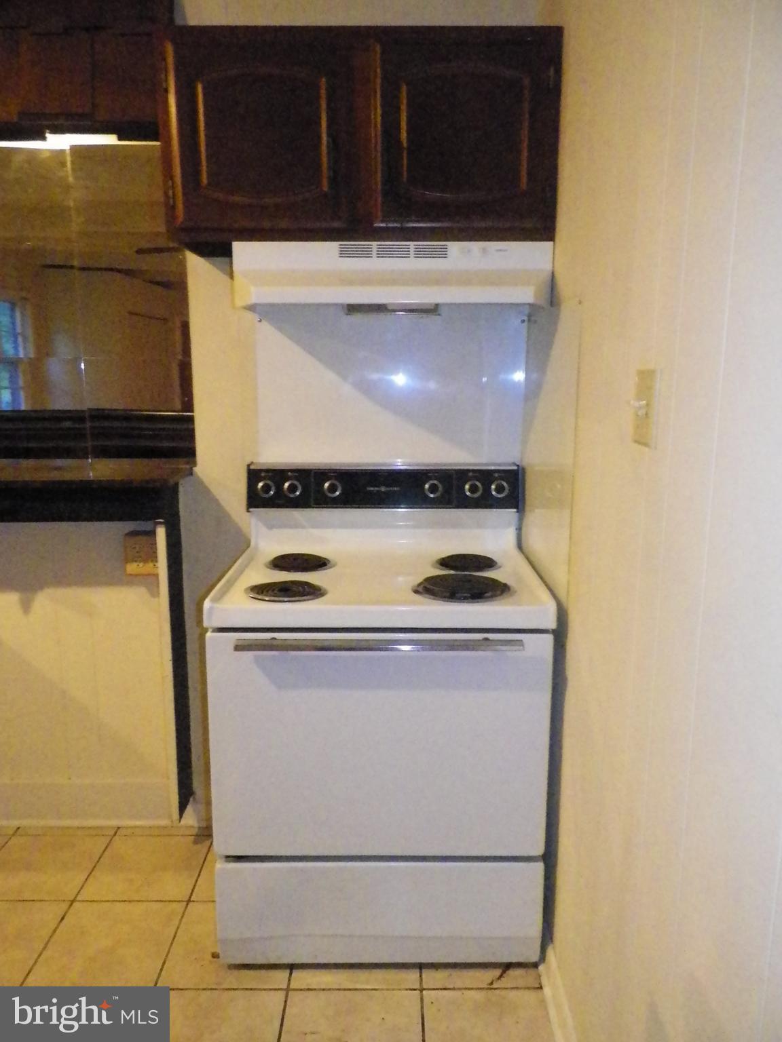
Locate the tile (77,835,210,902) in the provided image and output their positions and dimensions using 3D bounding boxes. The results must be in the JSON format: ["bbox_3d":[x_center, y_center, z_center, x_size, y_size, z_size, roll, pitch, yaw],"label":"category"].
[{"bbox_3d":[-0.697,0.999,2.171,0.303,0.010,0.303,0,10,0],"label":"tile"}]

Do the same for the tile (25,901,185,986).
[{"bbox_3d":[-0.696,1.050,1.869,0.303,0.010,0.303,0,10,0],"label":"tile"}]

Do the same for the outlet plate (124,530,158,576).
[{"bbox_3d":[-0.710,0.094,2.204,0.115,0.118,0.052,0,10,0],"label":"outlet plate"}]

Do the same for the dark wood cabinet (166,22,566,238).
[{"bbox_3d":[-0.068,-0.918,1.897,0.914,0.464,0.331,0,10,0],"label":"dark wood cabinet"}]

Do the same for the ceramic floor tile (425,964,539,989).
[{"bbox_3d":[0.223,1.050,1.874,0.303,0.010,0.303,0,10,0],"label":"ceramic floor tile"}]

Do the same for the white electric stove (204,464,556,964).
[{"bbox_3d":[-0.025,0.450,1.951,0.762,1.147,0.645,0,10,0],"label":"white electric stove"}]

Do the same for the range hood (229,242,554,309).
[{"bbox_3d":[0.005,-0.604,1.898,0.760,0.150,0.433,0,10,0],"label":"range hood"}]

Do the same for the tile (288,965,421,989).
[{"bbox_3d":[-0.083,1.050,1.872,0.303,0.010,0.303,0,10,0],"label":"tile"}]

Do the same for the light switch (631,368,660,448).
[{"bbox_3d":[0.376,-0.169,1.125,0.018,0.116,0.077,0,10,0],"label":"light switch"}]

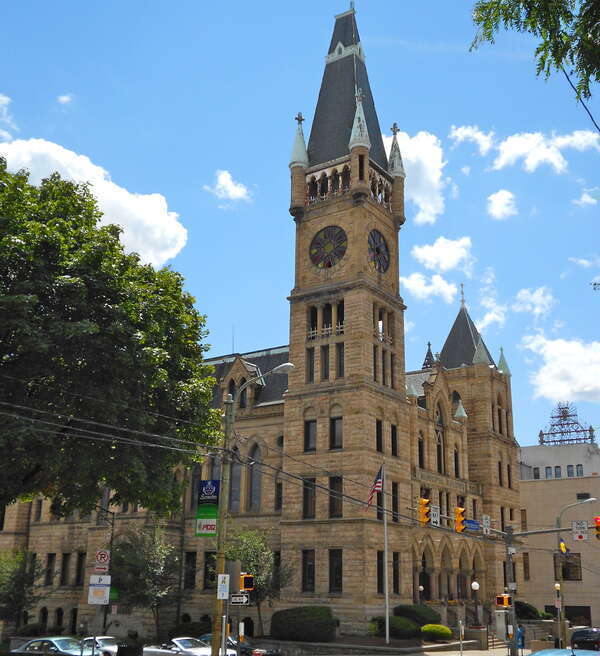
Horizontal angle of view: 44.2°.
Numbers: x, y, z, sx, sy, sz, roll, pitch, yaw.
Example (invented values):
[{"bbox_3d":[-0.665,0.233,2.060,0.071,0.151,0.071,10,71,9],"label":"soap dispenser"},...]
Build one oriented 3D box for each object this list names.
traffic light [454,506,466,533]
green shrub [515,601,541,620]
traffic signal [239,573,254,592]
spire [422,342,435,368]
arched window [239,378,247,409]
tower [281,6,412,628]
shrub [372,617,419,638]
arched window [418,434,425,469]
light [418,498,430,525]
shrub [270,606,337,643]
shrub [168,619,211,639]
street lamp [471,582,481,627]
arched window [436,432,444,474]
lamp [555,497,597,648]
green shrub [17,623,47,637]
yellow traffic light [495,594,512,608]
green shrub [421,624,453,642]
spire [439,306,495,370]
[{"bbox_3d":[7.144,8.537,32.914,0.420,1.060,0.360,-11,-22,33],"label":"traffic light"},{"bbox_3d":[16.282,20.324,53.211,1.800,1.400,1.800,-11,-22,33],"label":"green shrub"},{"bbox_3d":[-1.534,7.437,21.609,0.220,0.470,0.460,-11,-22,33],"label":"traffic signal"},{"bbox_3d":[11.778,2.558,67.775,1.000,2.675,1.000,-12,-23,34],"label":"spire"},{"bbox_3d":[-3.928,4.589,51.587,0.720,2.137,0.300,-11,-22,33],"label":"arched window"},{"bbox_3d":[3.314,-3.874,51.845,6.200,46.284,6.200,-12,-23,34],"label":"tower"},{"bbox_3d":[5.082,15.739,38.953,2.450,1.012,2.100,-1,-19,7],"label":"shrub"},{"bbox_3d":[8.447,8.516,51.414,0.300,2.501,0.850,-11,-22,33],"label":"arched window"},{"bbox_3d":[5.078,7.464,30.163,0.420,1.060,0.360,-11,-22,33],"label":"light"},{"bbox_3d":[0.266,15.662,39.505,3.200,1.550,2.000,-11,-22,33],"label":"shrub"},{"bbox_3d":[-6.730,18.276,45.219,2.500,1.100,1.400,-11,-22,33],"label":"shrub"},{"bbox_3d":[10.248,16.187,43.405,0.480,2.587,0.480,-11,-22,33],"label":"street lamp"},{"bbox_3d":[10.298,9.249,54.456,0.350,3.070,1.150,-11,-22,33],"label":"arched window"},{"bbox_3d":[16.150,14.081,42.594,2.609,8.318,0.360,-11,-22,33],"label":"lamp"},{"bbox_3d":[-20.323,22.893,56.155,2.200,1.050,1.600,-11,-22,33],"label":"green shrub"},{"bbox_3d":[9.164,12.316,33.300,0.720,0.520,0.500,-8,-20,25],"label":"yellow traffic light"},{"bbox_3d":[7.157,15.975,38.783,1.650,0.743,1.500,-2,-19,10],"label":"green shrub"},{"bbox_3d":[14.160,0.941,63.183,4.200,5.909,4.200,-11,-22,33],"label":"spire"}]

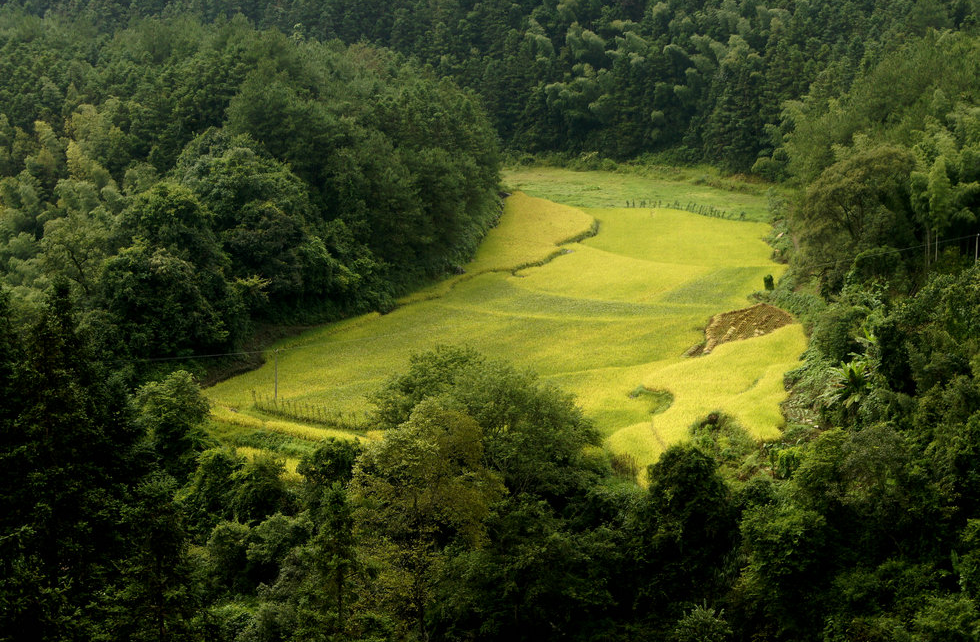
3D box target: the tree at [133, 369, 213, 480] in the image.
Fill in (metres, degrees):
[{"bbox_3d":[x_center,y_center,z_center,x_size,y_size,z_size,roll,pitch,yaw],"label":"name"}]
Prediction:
[{"bbox_3d":[-32.026,10.440,225.000,8.000,10.700,8.000,0,14,0],"label":"tree"}]

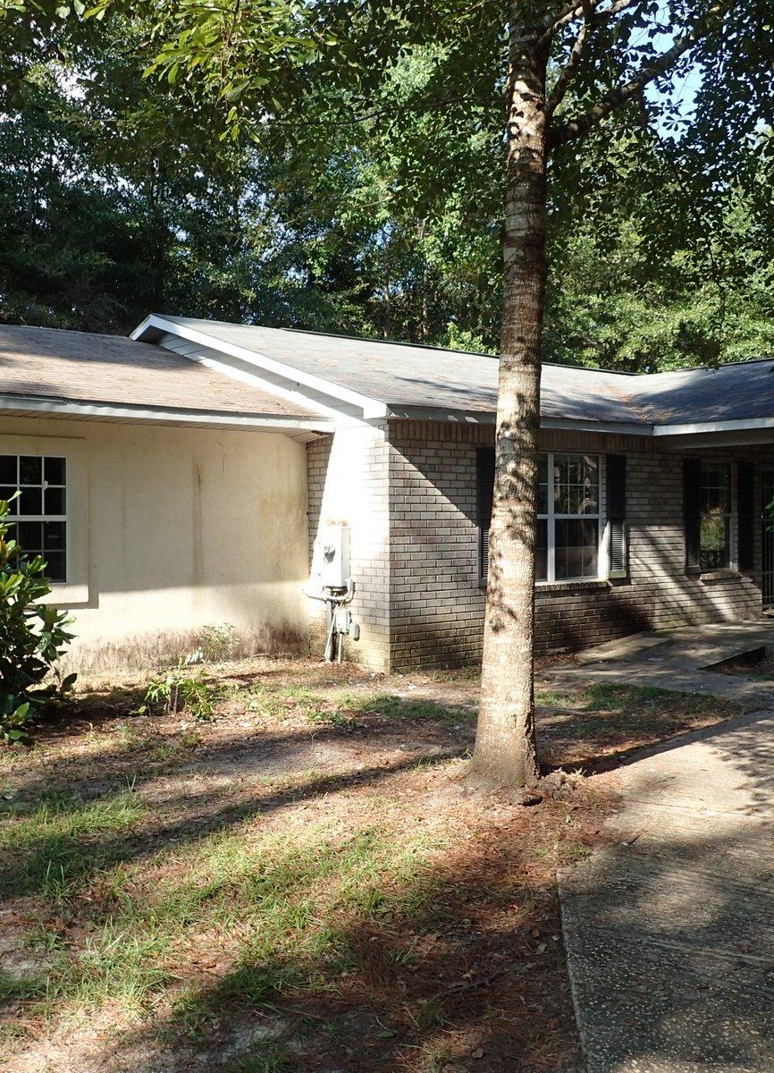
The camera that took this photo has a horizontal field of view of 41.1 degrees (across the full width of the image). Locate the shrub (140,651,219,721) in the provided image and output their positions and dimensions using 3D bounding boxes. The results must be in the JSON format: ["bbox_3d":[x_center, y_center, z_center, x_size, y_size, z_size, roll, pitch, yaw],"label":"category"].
[{"bbox_3d":[-1.615,1.125,7.996,0.580,0.500,0.500,0,1,-11],"label":"shrub"}]

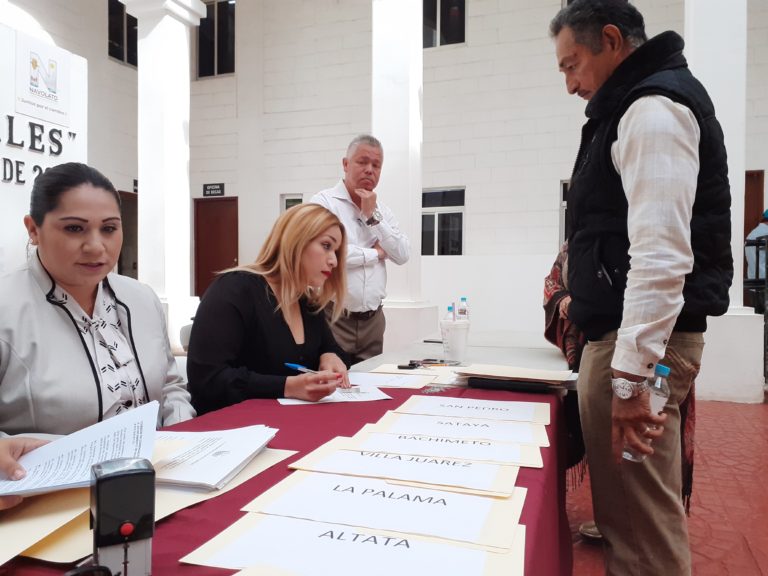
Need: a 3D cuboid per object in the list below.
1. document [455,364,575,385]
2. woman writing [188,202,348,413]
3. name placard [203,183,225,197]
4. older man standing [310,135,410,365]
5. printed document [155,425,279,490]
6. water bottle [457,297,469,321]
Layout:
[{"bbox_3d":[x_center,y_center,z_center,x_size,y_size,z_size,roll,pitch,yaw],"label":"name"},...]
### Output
[{"bbox_3d":[0.380,0.254,1.745,0.300,0.016,0.220,1,1,27],"label":"document"},{"bbox_3d":[-0.285,0.412,1.560,0.640,1.250,0.480,1,1,34],"label":"woman writing"},{"bbox_3d":[-2.726,-1.569,9.600,0.385,0.195,0.020,0,1,18],"label":"name placard"},{"bbox_3d":[-0.112,0.170,2.680,0.480,1.700,0.360,0,1,-13],"label":"older man standing"},{"bbox_3d":[-0.350,0.270,0.985,0.280,0.035,0.220,0,1,13],"label":"printed document"},{"bbox_3d":[0.411,0.160,3.100,0.063,0.205,0.063,0,1,0],"label":"water bottle"}]

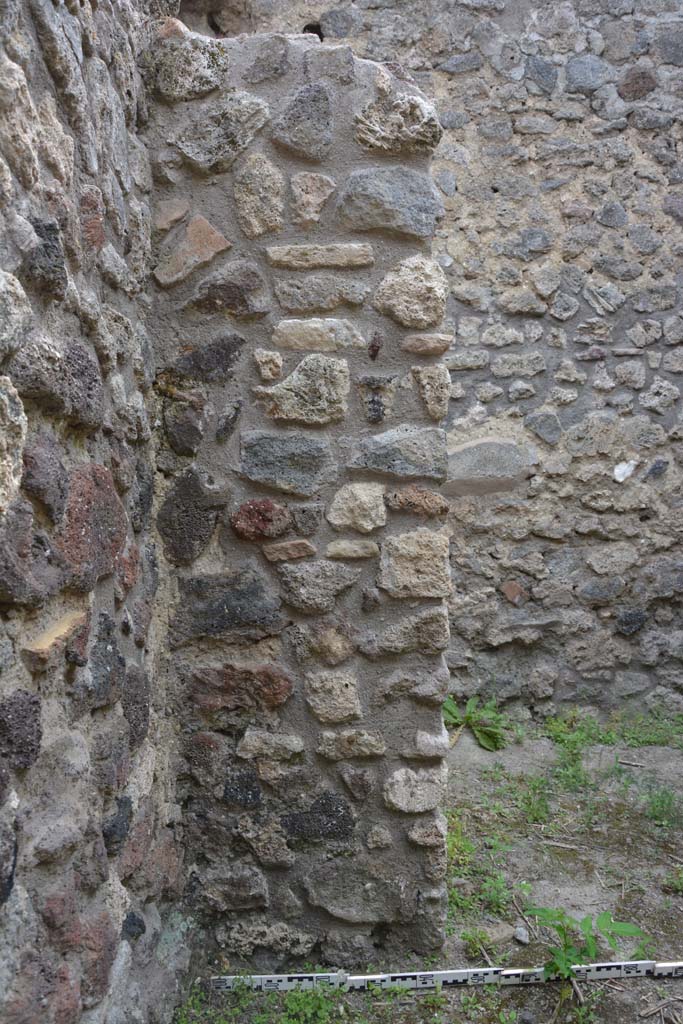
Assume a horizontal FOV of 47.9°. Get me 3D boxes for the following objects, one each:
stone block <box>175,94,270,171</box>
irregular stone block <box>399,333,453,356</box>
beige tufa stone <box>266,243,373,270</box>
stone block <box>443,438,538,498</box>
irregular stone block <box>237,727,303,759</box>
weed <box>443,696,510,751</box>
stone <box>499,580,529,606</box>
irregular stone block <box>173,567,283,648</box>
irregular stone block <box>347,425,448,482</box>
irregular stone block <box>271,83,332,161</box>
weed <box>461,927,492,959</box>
[{"bbox_3d":[-0.223,-0.711,1.458,0.179,0.145,0.110,0,4,0],"label":"stone block"},{"bbox_3d":[0.161,-0.319,1.465,0.098,0.041,0.065,0,4,0],"label":"irregular stone block"},{"bbox_3d":[-0.044,-0.491,1.509,0.198,0.052,0.090,-1,5,-2],"label":"beige tufa stone"},{"bbox_3d":[0.586,-0.178,3.060,0.378,0.228,0.190,0,4,0],"label":"stone block"},{"bbox_3d":[-0.140,0.455,1.530,0.134,0.069,0.080,0,4,0],"label":"irregular stone block"},{"bbox_3d":[0.489,0.762,2.780,0.235,0.140,0.220,-1,5,-2],"label":"weed"},{"bbox_3d":[0.662,0.306,2.968,0.105,0.101,0.080,-1,5,-2],"label":"stone"},{"bbox_3d":[-0.229,0.183,1.584,0.222,0.156,0.120,-1,5,-2],"label":"irregular stone block"},{"bbox_3d":[0.107,-0.118,1.551,0.195,0.111,0.110,-1,5,-2],"label":"irregular stone block"},{"bbox_3d":[-0.075,-0.737,1.496,0.111,0.140,0.100,-1,5,-2],"label":"irregular stone block"},{"bbox_3d":[0.282,0.902,1.605,0.065,0.050,0.060,-1,5,-2],"label":"weed"}]

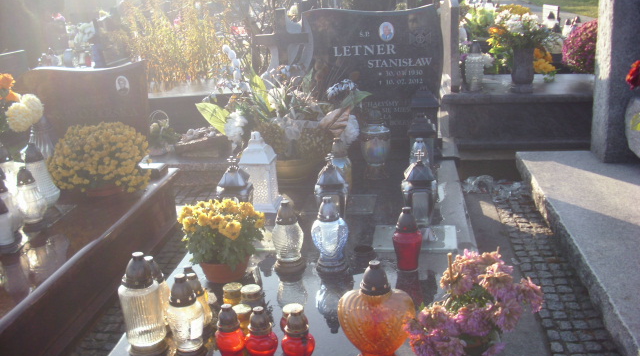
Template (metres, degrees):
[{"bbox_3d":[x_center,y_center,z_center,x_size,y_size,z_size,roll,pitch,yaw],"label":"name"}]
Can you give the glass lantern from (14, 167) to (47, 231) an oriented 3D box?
[{"bbox_3d":[-1.377,0.092,3.235,0.145,0.282,0.145,-1,16,7],"label":"glass lantern"}]

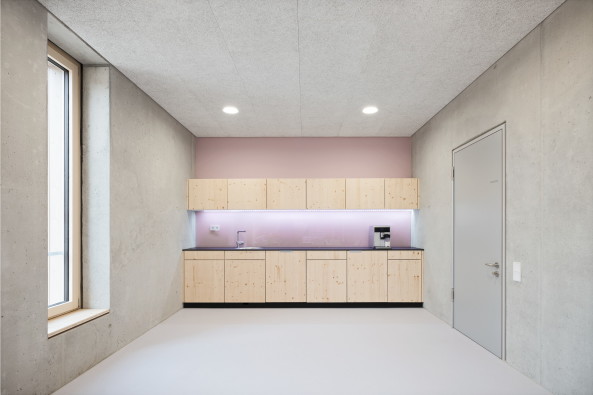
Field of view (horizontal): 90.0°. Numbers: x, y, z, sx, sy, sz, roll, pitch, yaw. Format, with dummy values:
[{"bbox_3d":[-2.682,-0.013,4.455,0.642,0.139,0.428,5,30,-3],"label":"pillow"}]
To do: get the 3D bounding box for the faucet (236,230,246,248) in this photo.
[{"bbox_3d":[-0.874,0.672,4.710,0.190,0.275,0.055,-4,-5,42],"label":"faucet"}]

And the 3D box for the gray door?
[{"bbox_3d":[1.845,0.450,3.070,0.065,2.030,0.870,0,-4,2],"label":"gray door"}]

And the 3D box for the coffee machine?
[{"bbox_3d":[1.306,0.628,4.620,0.250,0.340,0.380,0,-4,2],"label":"coffee machine"}]

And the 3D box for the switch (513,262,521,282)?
[{"bbox_3d":[1.831,0.621,2.458,0.018,0.155,0.082,0,-4,2],"label":"switch"}]

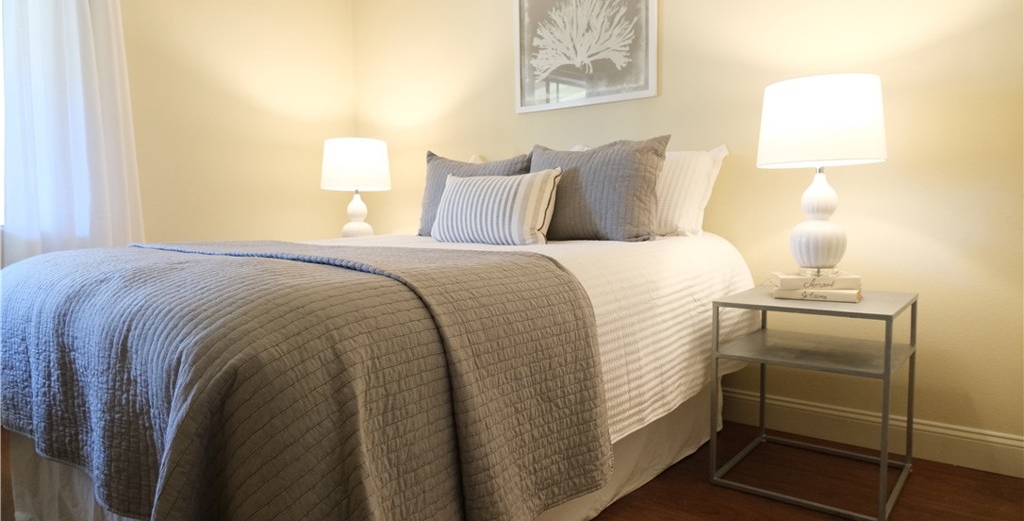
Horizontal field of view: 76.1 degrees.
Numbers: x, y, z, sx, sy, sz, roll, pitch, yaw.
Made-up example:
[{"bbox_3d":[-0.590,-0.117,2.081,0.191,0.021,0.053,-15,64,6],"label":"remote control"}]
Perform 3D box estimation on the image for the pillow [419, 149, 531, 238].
[{"bbox_3d":[-0.173,-0.313,3.053,0.657,0.428,0.175,3,-12,39],"label":"pillow"}]

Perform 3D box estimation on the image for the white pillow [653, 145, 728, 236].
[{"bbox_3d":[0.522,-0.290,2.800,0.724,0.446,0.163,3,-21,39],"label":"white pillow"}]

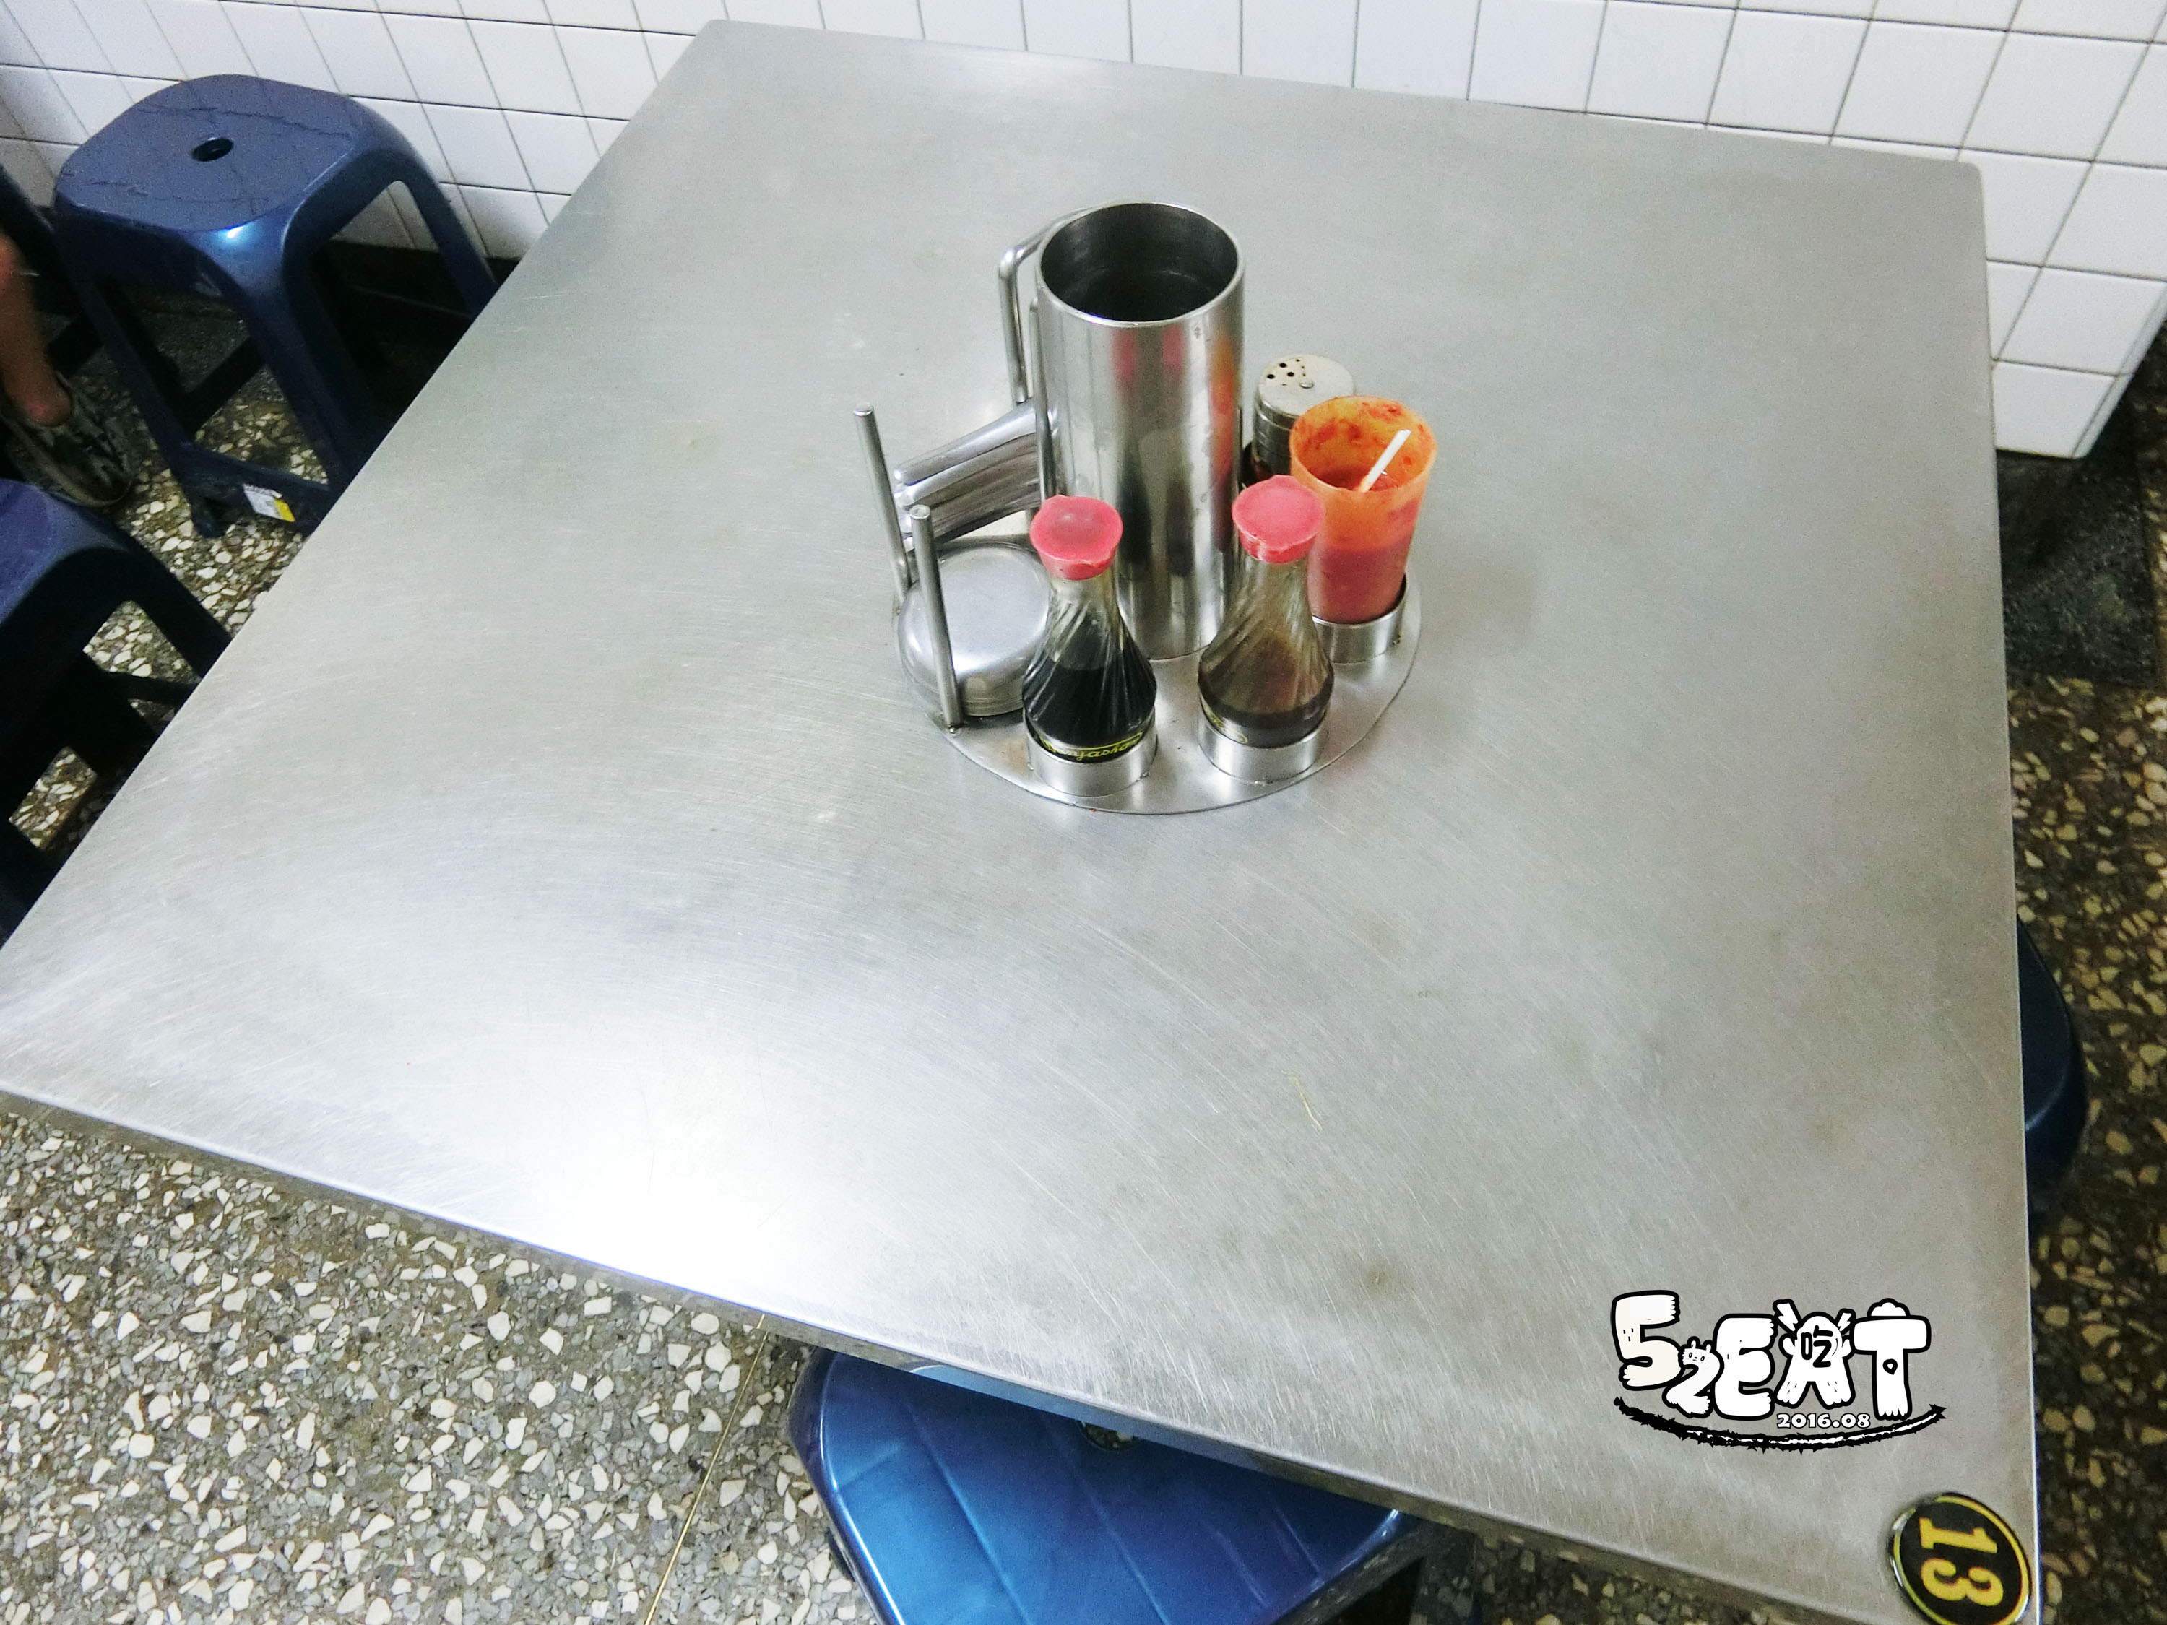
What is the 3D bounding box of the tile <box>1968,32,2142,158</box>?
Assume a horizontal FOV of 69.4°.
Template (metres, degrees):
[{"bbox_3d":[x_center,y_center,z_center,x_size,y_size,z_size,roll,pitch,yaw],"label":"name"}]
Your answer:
[{"bbox_3d":[0.838,-0.616,1.350,0.108,0.108,0.008,11,57,12],"label":"tile"}]

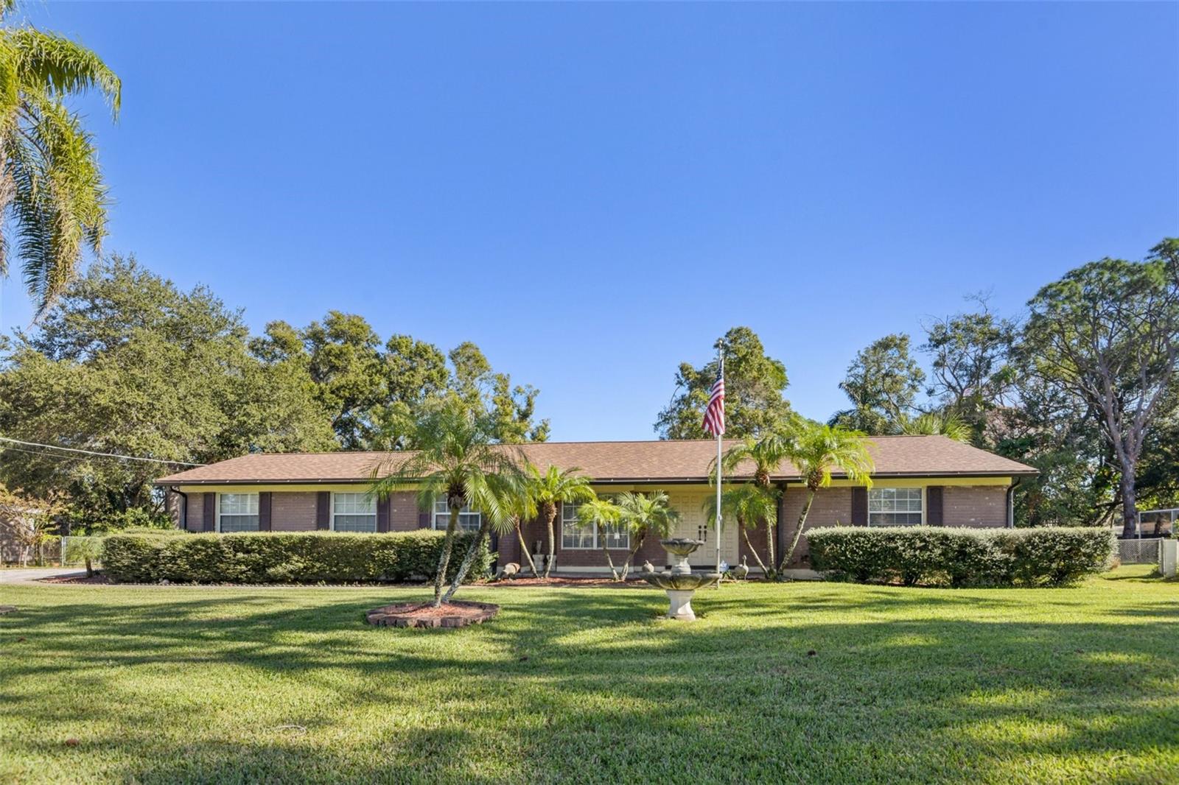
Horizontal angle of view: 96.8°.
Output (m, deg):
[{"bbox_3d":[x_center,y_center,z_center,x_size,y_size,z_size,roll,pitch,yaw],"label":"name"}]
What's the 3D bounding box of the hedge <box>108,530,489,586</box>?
[{"bbox_3d":[-7.350,4.129,13.200,9.800,1.150,1.250,-1,-10,6],"label":"hedge"}]

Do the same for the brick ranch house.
[{"bbox_3d":[-0.400,3.577,17.700,22.300,4.000,9.000,-1,-10,6],"label":"brick ranch house"}]

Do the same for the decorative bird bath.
[{"bbox_3d":[1.361,2.805,7.900,1.170,1.200,1.170,0,-10,0],"label":"decorative bird bath"}]

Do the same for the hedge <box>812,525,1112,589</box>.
[{"bbox_3d":[8.100,3.697,11.850,5.700,1.220,1.250,-1,-10,6],"label":"hedge"}]

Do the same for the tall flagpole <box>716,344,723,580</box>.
[{"bbox_3d":[2.891,1.604,11.700,0.090,5.250,0.090,0,-10,0],"label":"tall flagpole"}]

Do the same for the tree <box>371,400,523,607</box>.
[{"bbox_3d":[-2.199,1.701,8.200,2.200,3.100,2.100,0,-10,0],"label":"tree"}]

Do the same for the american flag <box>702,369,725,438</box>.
[{"bbox_3d":[2.767,0.226,11.700,0.520,1.480,0.250,0,-10,0],"label":"american flag"}]

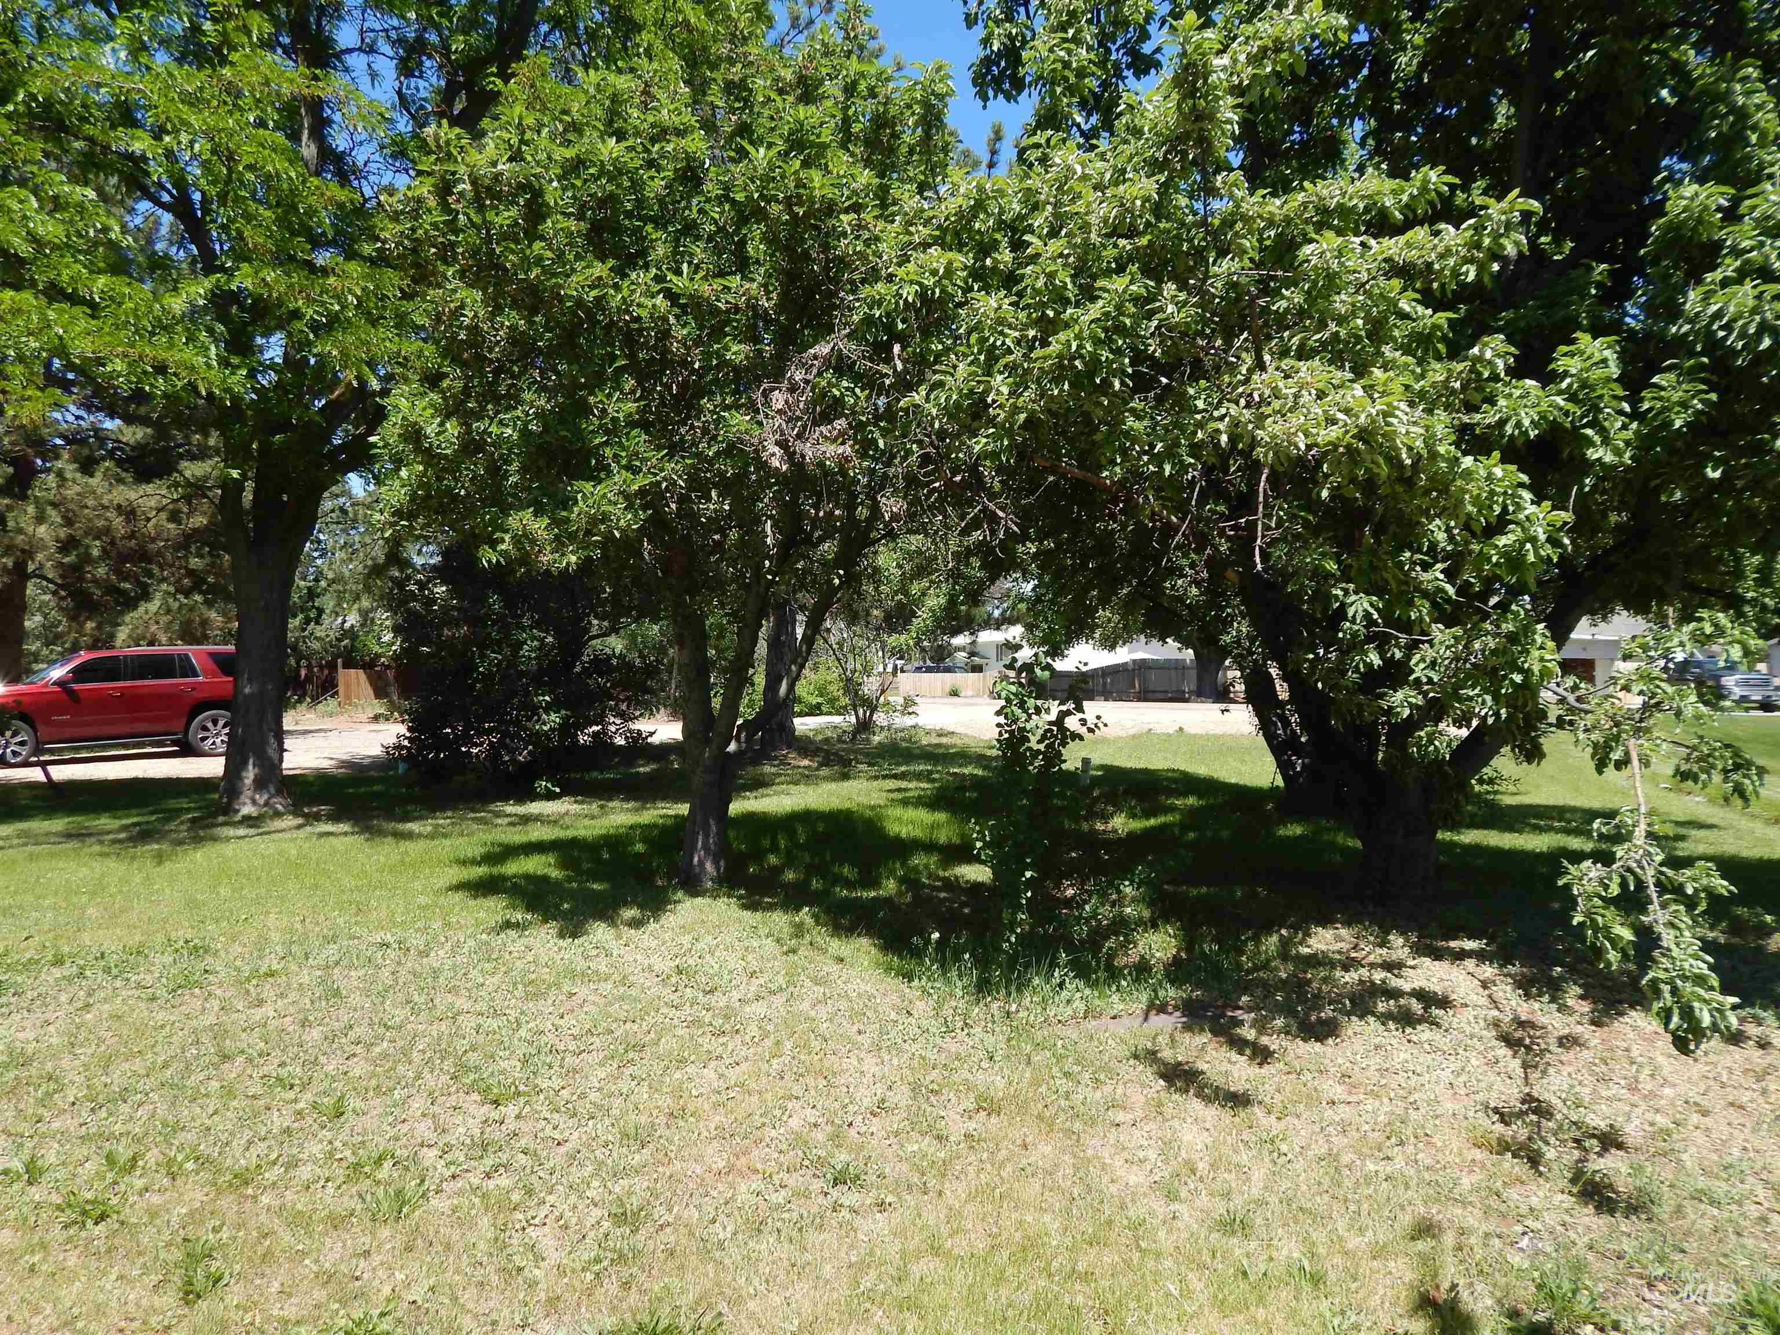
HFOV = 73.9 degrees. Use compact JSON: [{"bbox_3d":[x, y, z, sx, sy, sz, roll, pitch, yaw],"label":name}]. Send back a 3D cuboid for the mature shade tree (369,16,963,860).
[{"bbox_3d":[-1.570,-1.520,8.400,4.100,6.200,4.100,0,0,0],"label":"mature shade tree"}]

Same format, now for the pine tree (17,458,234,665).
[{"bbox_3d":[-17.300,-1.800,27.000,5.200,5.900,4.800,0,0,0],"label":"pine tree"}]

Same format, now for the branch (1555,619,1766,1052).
[{"bbox_3d":[2.680,0.470,4.150,0.850,1.300,1.500,0,0,17],"label":"branch"}]

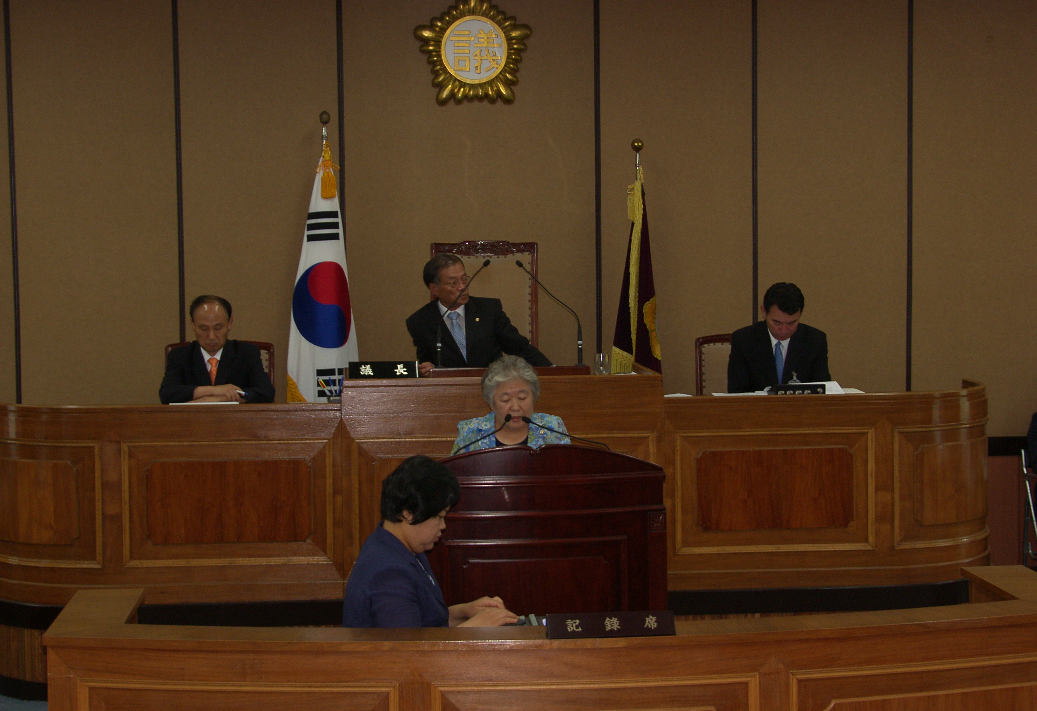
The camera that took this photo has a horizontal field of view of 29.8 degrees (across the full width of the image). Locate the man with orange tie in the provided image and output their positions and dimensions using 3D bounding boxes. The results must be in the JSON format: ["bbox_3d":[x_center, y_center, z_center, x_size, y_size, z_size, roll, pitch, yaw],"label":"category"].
[{"bbox_3d":[-1.303,0.382,8.469,0.520,1.280,0.780,-1,3,-4],"label":"man with orange tie"}]

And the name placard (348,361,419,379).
[{"bbox_3d":[-0.566,0.061,8.120,0.290,0.075,0.060,-1,3,-2],"label":"name placard"}]

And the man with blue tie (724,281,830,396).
[{"bbox_3d":[1.193,0.312,8.719,0.500,1.280,0.780,-1,3,-7],"label":"man with blue tie"}]

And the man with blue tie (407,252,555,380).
[{"bbox_3d":[-0.161,0.216,8.600,0.640,1.320,0.780,-1,3,-7],"label":"man with blue tie"}]

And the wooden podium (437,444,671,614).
[{"bbox_3d":[0.021,0.860,6.990,0.920,1.140,0.560,-1,3,-9],"label":"wooden podium"}]

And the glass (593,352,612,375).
[{"bbox_3d":[0.354,0.036,8.270,0.070,0.095,0.070,-1,3,-5],"label":"glass"}]

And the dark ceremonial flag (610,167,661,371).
[{"bbox_3d":[0.571,-0.233,9.340,0.290,1.360,0.240,-1,3,-5],"label":"dark ceremonial flag"}]

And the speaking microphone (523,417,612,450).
[{"bbox_3d":[0.170,0.290,6.880,0.340,0.160,0.060,1,4,27],"label":"speaking microphone"}]

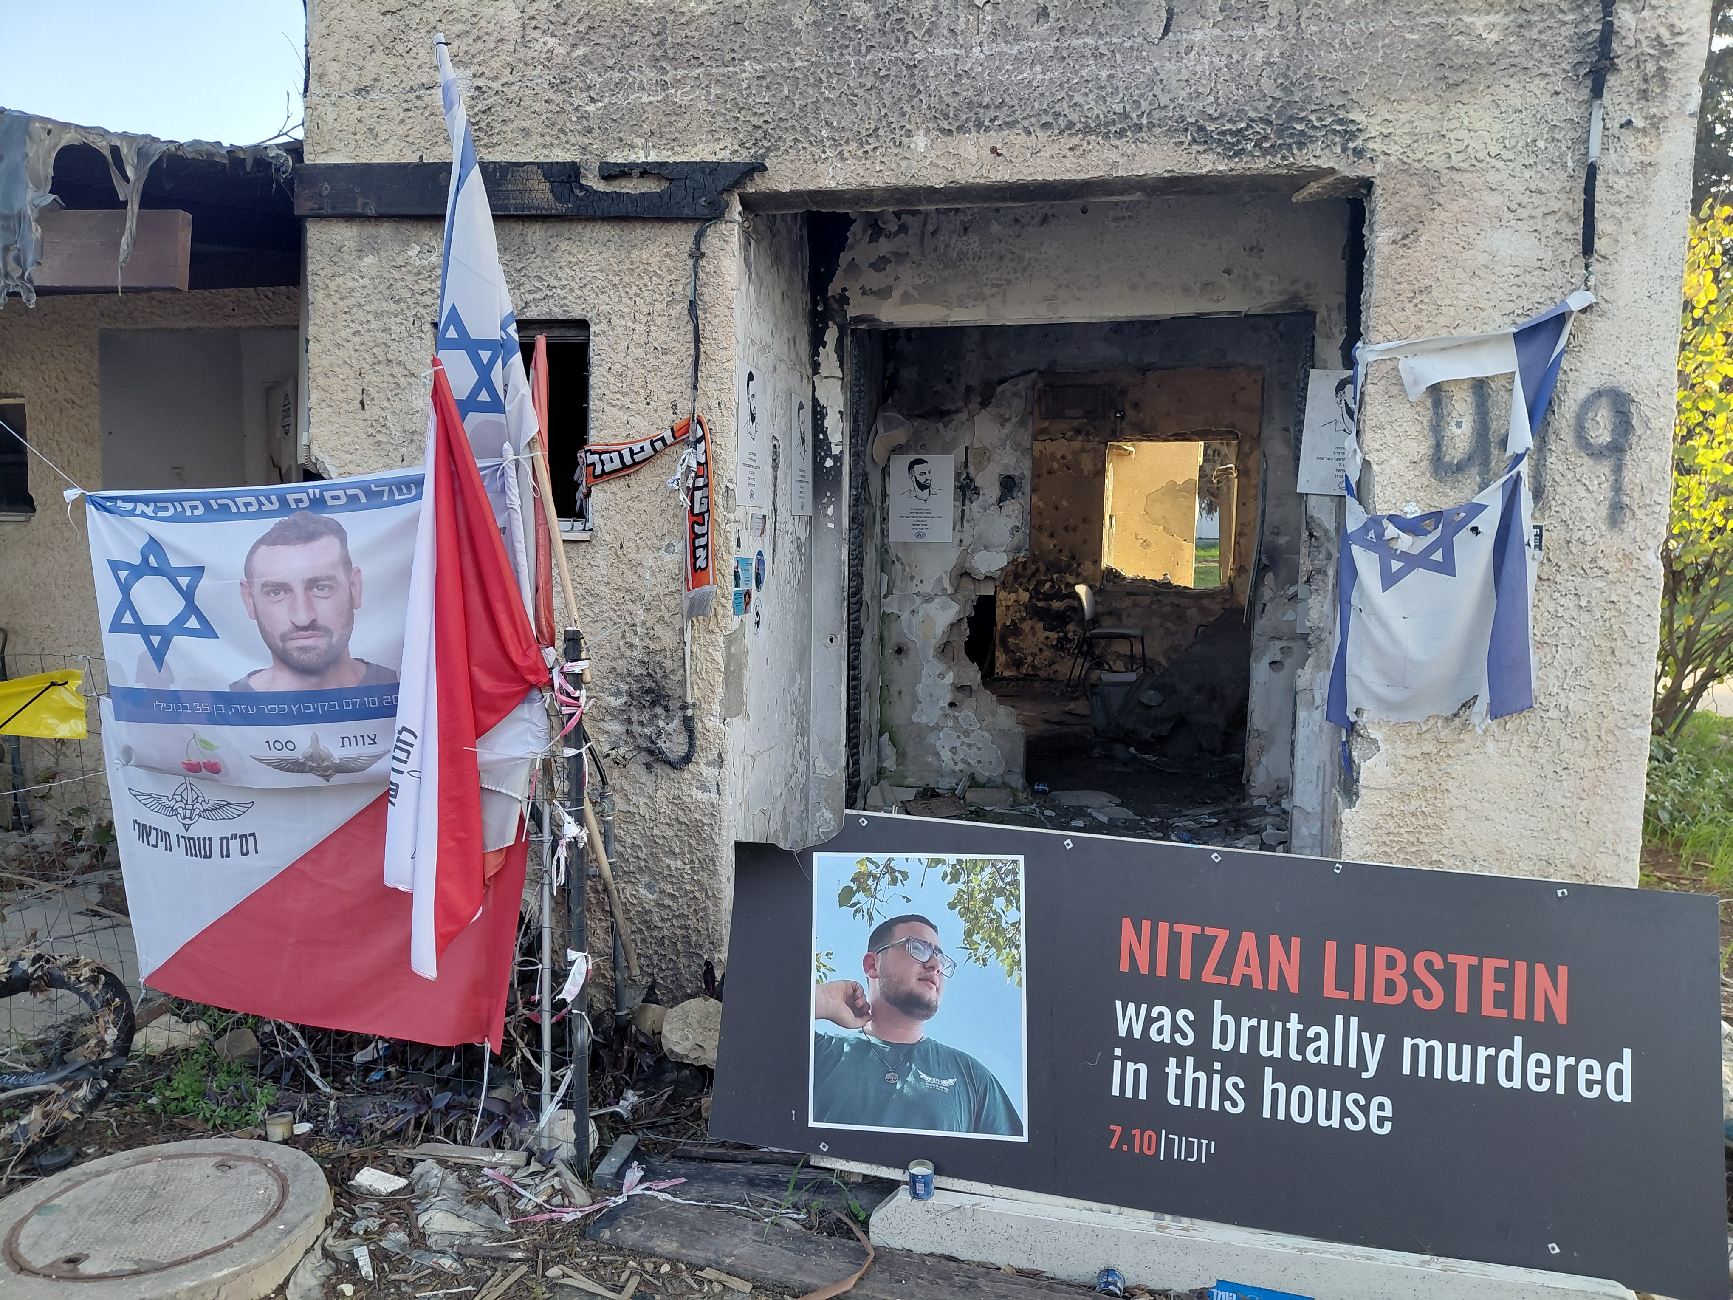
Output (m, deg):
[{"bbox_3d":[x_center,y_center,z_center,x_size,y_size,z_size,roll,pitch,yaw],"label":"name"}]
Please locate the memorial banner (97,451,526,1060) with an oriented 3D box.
[{"bbox_3d":[-1.373,0.260,3.100,1.100,1.410,0.120,1,6,1],"label":"memorial banner"}]

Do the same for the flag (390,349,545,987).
[{"bbox_3d":[-0.914,0.050,2.860,0.340,1.350,0.220,0,6,-6],"label":"flag"}]

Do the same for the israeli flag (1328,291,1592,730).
[{"bbox_3d":[1.813,-0.429,3.830,0.710,1.320,0.120,2,6,12],"label":"israeli flag"}]

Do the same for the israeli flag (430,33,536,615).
[{"bbox_3d":[-0.880,-0.734,2.880,0.220,1.260,0.200,1,6,-3],"label":"israeli flag"}]

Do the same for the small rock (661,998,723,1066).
[{"bbox_3d":[-0.501,1.137,3.720,0.210,0.180,0.180,2,6,12],"label":"small rock"}]

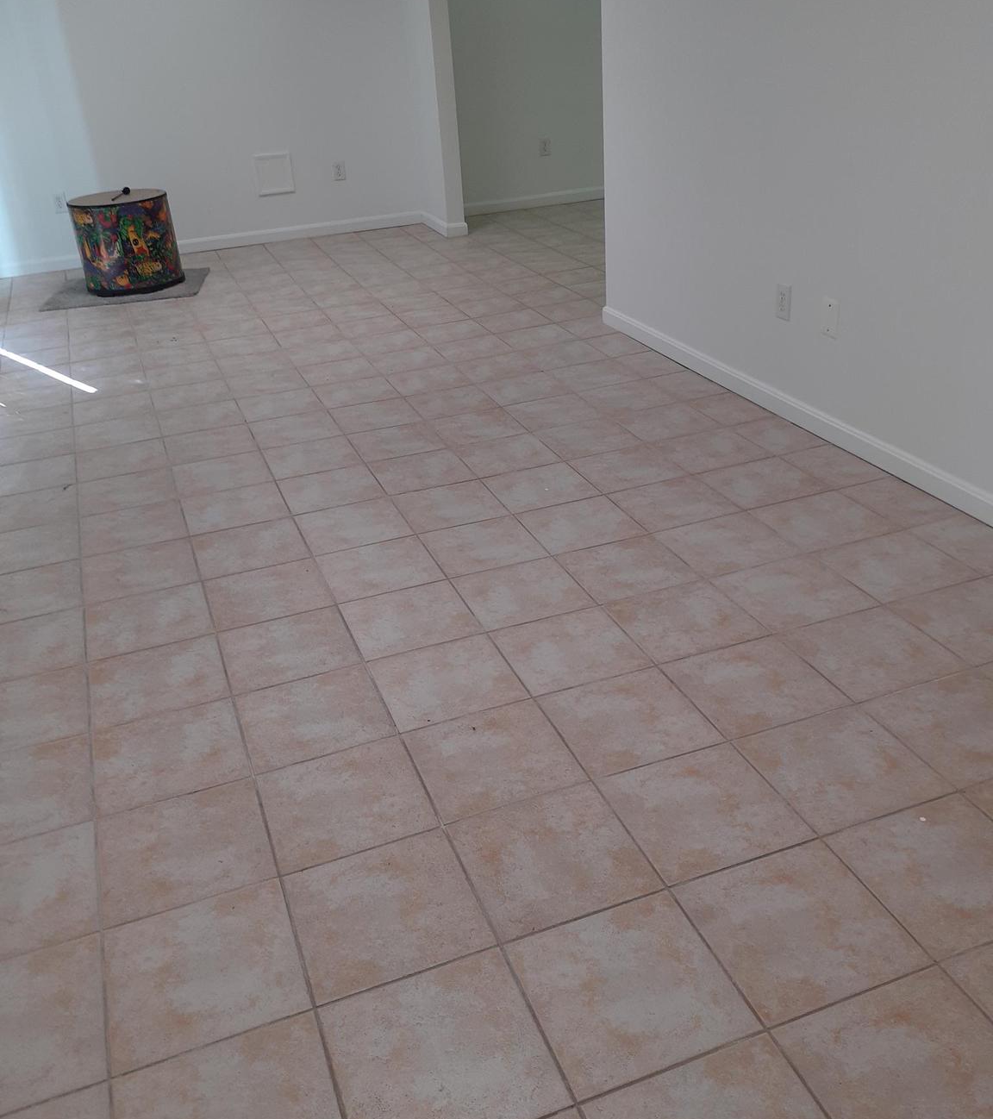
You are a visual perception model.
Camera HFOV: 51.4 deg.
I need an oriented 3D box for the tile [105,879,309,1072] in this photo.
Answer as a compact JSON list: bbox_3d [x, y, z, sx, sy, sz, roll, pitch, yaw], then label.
[{"bbox_3d":[-0.485,0.679,1.709,0.308,0.010,0.305,-13,29,-17],"label":"tile"}]

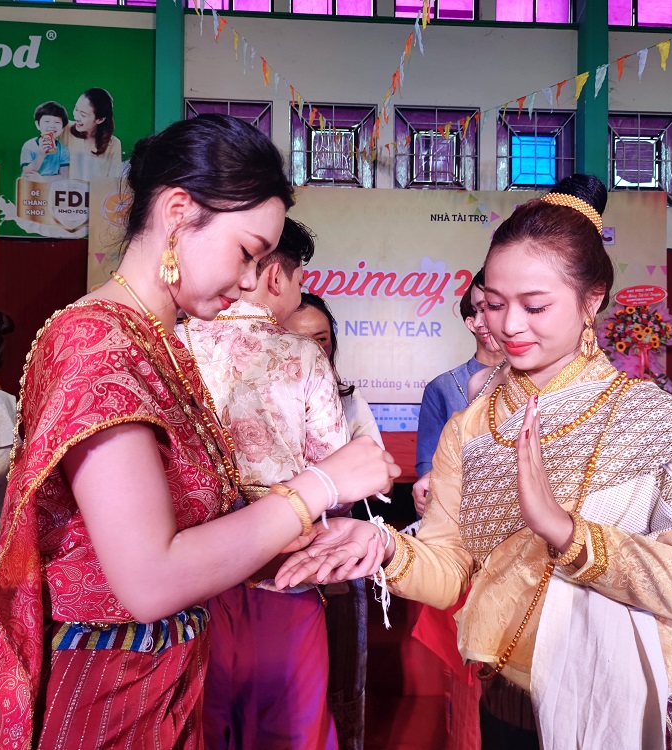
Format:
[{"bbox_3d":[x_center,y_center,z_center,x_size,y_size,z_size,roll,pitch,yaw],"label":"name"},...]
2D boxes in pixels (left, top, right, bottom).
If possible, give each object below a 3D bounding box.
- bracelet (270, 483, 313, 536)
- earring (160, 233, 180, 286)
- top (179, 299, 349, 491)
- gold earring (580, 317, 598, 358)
[{"bbox_3d":[-0.050,0.148,0.755,0.012,0.067,0.062,-37,0,-33],"label":"bracelet"},{"bbox_3d":[-0.186,-0.129,0.780,0.022,0.058,0.012,0,-1,-6],"label":"earring"},{"bbox_3d":[-0.184,0.052,1.530,0.440,0.460,0.280,0,-1,11],"label":"top"},{"bbox_3d":[0.349,-0.052,0.955,0.024,0.056,0.012,1,-1,-11],"label":"gold earring"}]

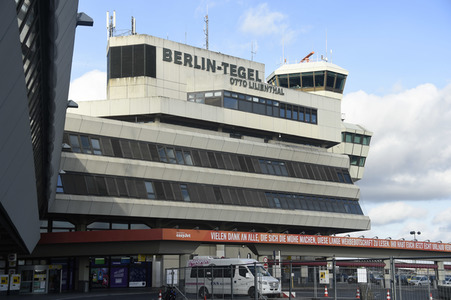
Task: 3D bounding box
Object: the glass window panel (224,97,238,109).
[{"bbox_3d":[0.604,-5.318,88.379,2.155,1.190,0.100,8,-12,-43],"label":"glass window panel"}]

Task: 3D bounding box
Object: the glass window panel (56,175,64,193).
[{"bbox_3d":[-15.101,2.978,70.048,0.966,1.768,0.100,8,-32,-43],"label":"glass window panel"}]

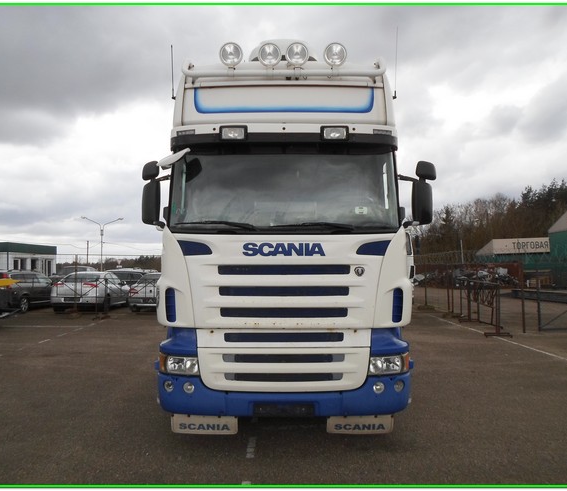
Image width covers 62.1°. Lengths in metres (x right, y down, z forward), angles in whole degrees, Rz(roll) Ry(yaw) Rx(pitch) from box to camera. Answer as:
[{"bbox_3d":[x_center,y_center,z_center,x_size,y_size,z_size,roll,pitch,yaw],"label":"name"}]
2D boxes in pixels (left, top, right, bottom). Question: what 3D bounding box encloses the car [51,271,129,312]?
[{"bbox_3d":[-7.200,1.729,18.100,1.790,1.450,4.500,0,-2,-6],"label":"car"}]

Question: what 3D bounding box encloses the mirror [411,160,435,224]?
[{"bbox_3d":[1.461,-0.551,4.900,0.250,0.640,0.200,0,-2,0],"label":"mirror"}]

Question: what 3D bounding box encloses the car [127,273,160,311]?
[{"bbox_3d":[-4.680,1.777,18.500,1.780,1.440,4.500,0,-2,-4],"label":"car"}]

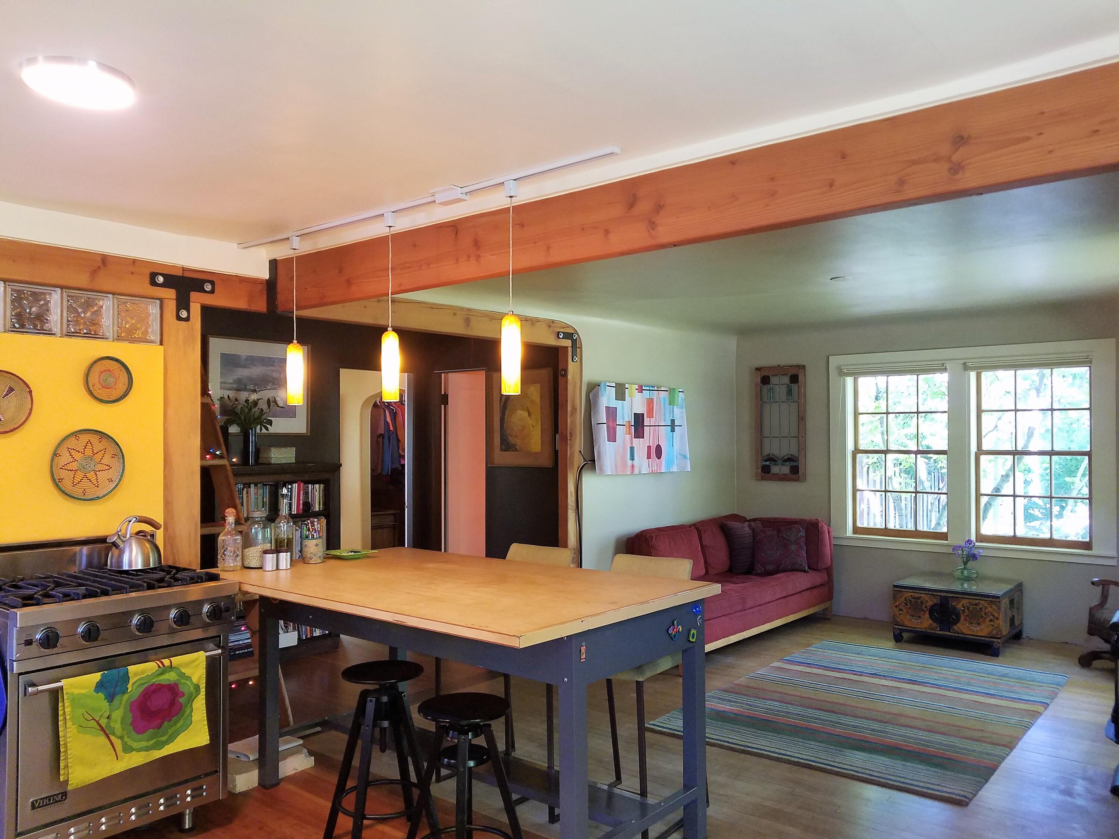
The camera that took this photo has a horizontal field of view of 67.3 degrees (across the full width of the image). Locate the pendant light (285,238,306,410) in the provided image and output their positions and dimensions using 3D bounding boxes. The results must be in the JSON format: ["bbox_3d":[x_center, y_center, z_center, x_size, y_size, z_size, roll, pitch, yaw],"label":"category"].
[{"bbox_3d":[-1.208,-0.452,3.837,0.080,0.773,0.080,-1,-2,39],"label":"pendant light"}]

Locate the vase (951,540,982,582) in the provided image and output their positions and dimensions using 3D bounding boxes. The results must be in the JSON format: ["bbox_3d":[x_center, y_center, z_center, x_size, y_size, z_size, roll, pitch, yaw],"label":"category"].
[{"bbox_3d":[3.090,1.064,6.386,0.219,0.301,0.202,-1,-2,39],"label":"vase"}]

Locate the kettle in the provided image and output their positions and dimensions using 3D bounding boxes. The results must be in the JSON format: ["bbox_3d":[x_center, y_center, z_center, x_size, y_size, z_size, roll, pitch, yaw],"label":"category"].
[{"bbox_3d":[-1.719,0.494,3.395,0.195,0.203,0.205,-1,-2,41],"label":"kettle"}]

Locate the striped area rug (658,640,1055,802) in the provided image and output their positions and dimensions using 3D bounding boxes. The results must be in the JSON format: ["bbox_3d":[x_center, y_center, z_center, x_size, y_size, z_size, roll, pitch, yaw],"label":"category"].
[{"bbox_3d":[1.792,1.588,4.756,1.538,0.020,2.321,-1,-2,39],"label":"striped area rug"}]

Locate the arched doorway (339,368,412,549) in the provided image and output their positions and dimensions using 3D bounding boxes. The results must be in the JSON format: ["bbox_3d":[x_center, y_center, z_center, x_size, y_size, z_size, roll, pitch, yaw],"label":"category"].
[{"bbox_3d":[-1.485,0.640,6.692,0.130,2.039,0.709,-1,-2,39],"label":"arched doorway"}]

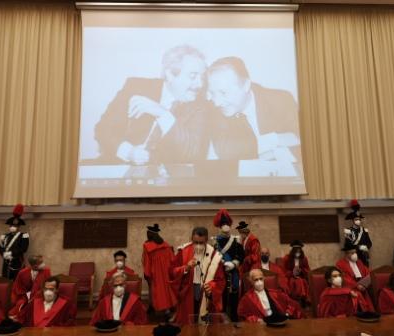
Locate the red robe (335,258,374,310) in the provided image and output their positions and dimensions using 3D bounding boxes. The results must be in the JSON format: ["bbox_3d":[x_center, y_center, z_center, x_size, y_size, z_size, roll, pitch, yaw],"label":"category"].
[{"bbox_3d":[2.636,1.997,5.844,0.580,0.950,0.620,1,-10,-14],"label":"red robe"}]

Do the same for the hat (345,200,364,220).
[{"bbox_3d":[3.367,0.889,7.445,0.400,0.440,0.240,0,-9,-5],"label":"hat"}]

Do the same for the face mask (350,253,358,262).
[{"bbox_3d":[2.645,1.508,5.875,0.130,0.150,0.090,1,-10,-13],"label":"face mask"}]

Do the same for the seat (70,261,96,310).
[{"bbox_3d":[-2.390,2.443,7.285,0.530,0.910,0.550,-1,-9,-2],"label":"seat"}]

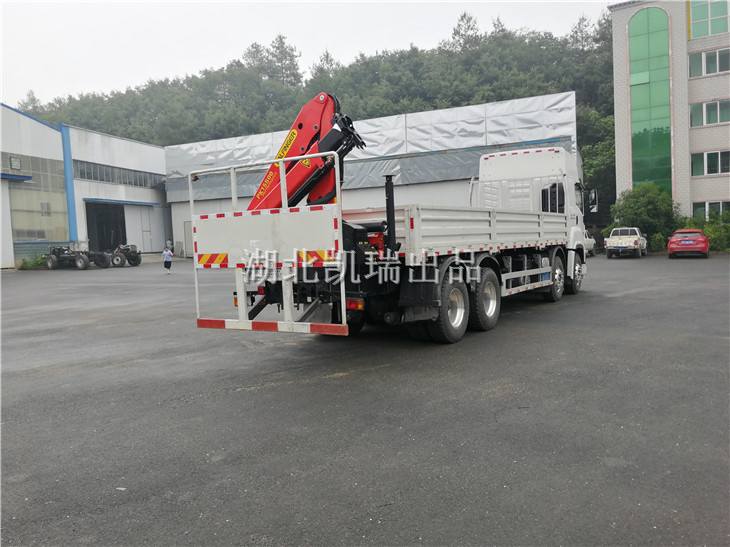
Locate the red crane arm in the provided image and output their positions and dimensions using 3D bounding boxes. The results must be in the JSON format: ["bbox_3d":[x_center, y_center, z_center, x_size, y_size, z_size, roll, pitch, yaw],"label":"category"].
[{"bbox_3d":[-0.892,-1.546,7.551,2.050,1.550,0.600,-1,3,34],"label":"red crane arm"}]

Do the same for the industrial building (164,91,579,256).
[{"bbox_3d":[1.050,-7.550,55.000,36.600,10.800,16.000,-1,3,23],"label":"industrial building"}]

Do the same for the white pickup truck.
[{"bbox_3d":[15.513,-1.795,33.600,1.770,1.750,5.050,-1,3,32],"label":"white pickup truck"}]

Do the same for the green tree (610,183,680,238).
[{"bbox_3d":[18.973,-3.889,38.500,4.200,4.500,4.000,-1,3,34],"label":"green tree"}]

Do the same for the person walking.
[{"bbox_3d":[-12.214,-0.785,35.200,0.580,1.670,0.500,-3,3,-7],"label":"person walking"}]

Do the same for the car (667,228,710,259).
[{"bbox_3d":[17.483,-1.597,30.600,1.820,1.480,4.350,-1,3,32],"label":"car"}]

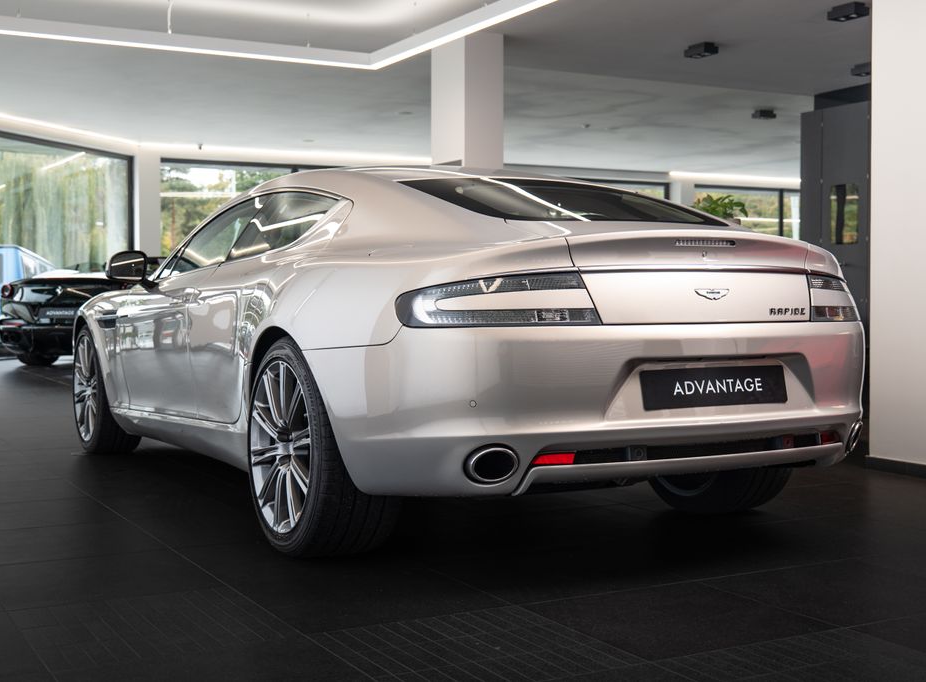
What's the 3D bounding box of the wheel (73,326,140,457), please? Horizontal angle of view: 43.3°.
[{"bbox_3d":[-1.943,0.254,6.368,0.250,0.704,0.704,-1,2,-29],"label":"wheel"}]

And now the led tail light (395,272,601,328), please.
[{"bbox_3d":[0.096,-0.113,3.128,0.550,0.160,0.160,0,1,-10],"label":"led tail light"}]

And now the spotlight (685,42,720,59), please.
[{"bbox_3d":[2.568,-3.115,12.500,0.190,0.125,0.320,-1,2,-30],"label":"spotlight"}]

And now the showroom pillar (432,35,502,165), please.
[{"bbox_3d":[0.032,-1.020,9.928,0.375,3.040,0.600,-1,2,-28],"label":"showroom pillar"}]

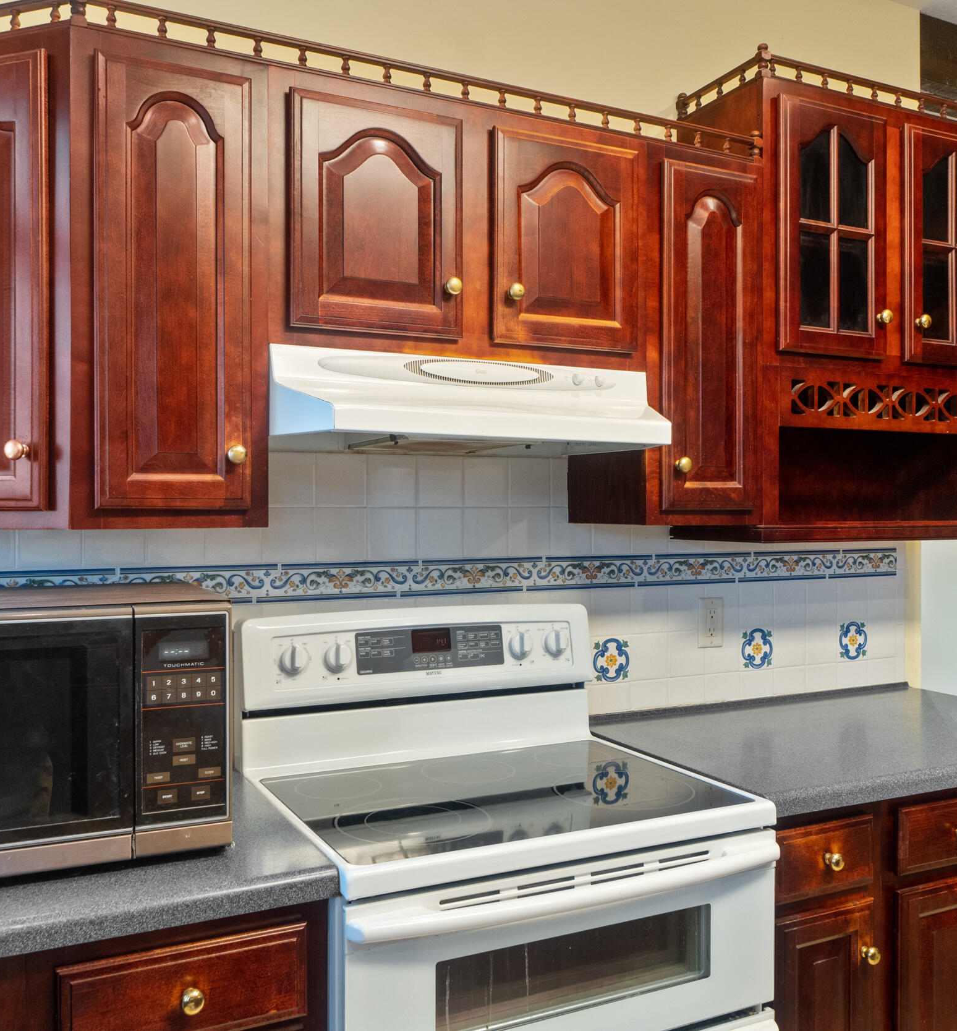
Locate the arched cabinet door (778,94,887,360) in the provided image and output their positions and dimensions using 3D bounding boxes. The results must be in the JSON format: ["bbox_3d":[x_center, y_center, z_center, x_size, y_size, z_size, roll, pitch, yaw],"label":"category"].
[{"bbox_3d":[0.784,-0.629,2.104,0.319,0.552,0.024,0,0,-26],"label":"arched cabinet door"}]

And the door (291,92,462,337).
[{"bbox_3d":[-0.174,-0.516,1.654,0.313,0.397,0.024,0,0,-25],"label":"door"}]

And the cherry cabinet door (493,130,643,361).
[{"bbox_3d":[0.170,-0.518,1.812,0.315,0.398,0.024,0,0,-25],"label":"cherry cabinet door"}]

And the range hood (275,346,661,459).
[{"bbox_3d":[-0.034,-0.207,1.801,0.762,0.159,0.464,0,0,-26],"label":"range hood"}]

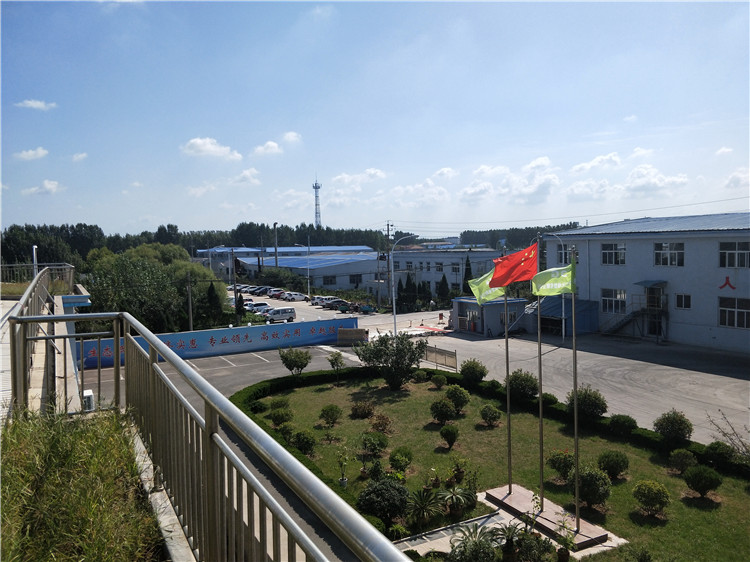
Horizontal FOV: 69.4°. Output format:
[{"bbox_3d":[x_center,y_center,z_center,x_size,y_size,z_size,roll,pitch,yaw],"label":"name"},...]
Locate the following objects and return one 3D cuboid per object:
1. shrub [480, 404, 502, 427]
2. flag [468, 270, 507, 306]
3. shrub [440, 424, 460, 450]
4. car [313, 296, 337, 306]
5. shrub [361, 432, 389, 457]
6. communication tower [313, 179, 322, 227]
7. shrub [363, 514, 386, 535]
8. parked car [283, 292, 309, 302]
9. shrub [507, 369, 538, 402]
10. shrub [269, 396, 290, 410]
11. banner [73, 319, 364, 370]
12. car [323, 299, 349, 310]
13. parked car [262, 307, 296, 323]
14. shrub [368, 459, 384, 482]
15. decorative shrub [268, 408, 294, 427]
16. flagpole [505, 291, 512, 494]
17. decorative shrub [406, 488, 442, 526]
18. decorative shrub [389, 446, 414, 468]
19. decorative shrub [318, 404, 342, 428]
[{"bbox_3d":[6.306,7.309,29.374,1.168,1.170,1.133,0,4,12],"label":"shrub"},{"bbox_3d":[4.026,0.018,19.381,1.350,1.500,0.400,0,4,17],"label":"flag"},{"bbox_3d":[3.633,7.583,26.231,0.970,1.137,0.941,0,4,8],"label":"shrub"},{"bbox_3d":[-8.200,3.200,88.300,4.400,1.600,1.800,-3,4,-22],"label":"car"},{"bbox_3d":[0.007,7.305,24.392,1.239,0.910,1.239,-2,4,0],"label":"shrub"},{"bbox_3d":[-35.808,-37.837,331.265,5.800,49.200,5.800,-2,4,0],"label":"communication tower"},{"bbox_3d":[-0.200,7.930,17.500,0.980,0.780,0.980,-1,4,0],"label":"shrub"},{"bbox_3d":[-13.663,2.832,93.495,4.400,1.480,1.780,-2,4,-18],"label":"parked car"},{"bbox_3d":[8.418,6.118,30.919,1.800,1.900,1.800,-1,4,0],"label":"shrub"},{"bbox_3d":[-5.309,6.853,30.168,1.171,0.851,1.171,-1,4,0],"label":"shrub"},{"bbox_3d":[-13.011,5.409,48.271,24.300,2.340,0.250,-4,4,-21],"label":"banner"},{"bbox_3d":[-5.736,3.943,87.500,4.500,1.470,1.780,-3,5,-31],"label":"car"},{"bbox_3d":[-12.120,4.296,68.094,3.950,1.880,1.600,-3,4,-25],"label":"parked car"},{"bbox_3d":[0.090,7.550,21.500,0.650,0.980,0.650,-1,4,0],"label":"shrub"},{"bbox_3d":[-4.941,7.209,28.716,1.203,0.821,1.203,-2,4,0],"label":"decorative shrub"},{"bbox_3d":[4.689,3.182,18.894,0.120,8.724,0.120,-1,4,0],"label":"flagpole"},{"bbox_3d":[1.670,7.660,18.400,1.300,1.050,1.300,-1,4,0],"label":"decorative shrub"},{"bbox_3d":[1.112,7.392,22.580,0.979,0.920,0.979,-2,4,0],"label":"decorative shrub"},{"bbox_3d":[-2.416,7.400,29.566,1.285,1.224,1.246,-1,4,-5],"label":"decorative shrub"}]

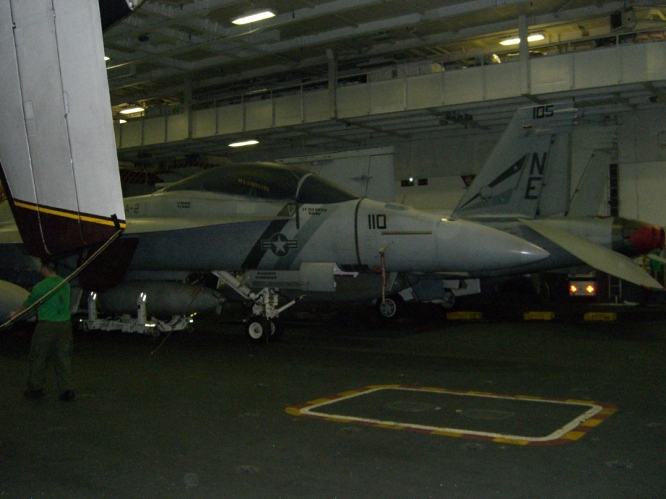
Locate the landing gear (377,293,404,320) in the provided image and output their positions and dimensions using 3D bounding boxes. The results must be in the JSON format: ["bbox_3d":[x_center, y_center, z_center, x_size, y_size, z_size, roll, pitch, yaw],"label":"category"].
[{"bbox_3d":[1.503,1.529,19.100,0.760,0.760,0.280,-1,-2,35],"label":"landing gear"}]

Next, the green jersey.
[{"bbox_3d":[-3.587,0.626,9.150,0.540,0.580,0.360,1,-2,-38],"label":"green jersey"}]

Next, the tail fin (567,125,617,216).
[{"bbox_3d":[5.684,-1.960,19.100,3.200,2.550,0.320,-1,-21,35],"label":"tail fin"}]

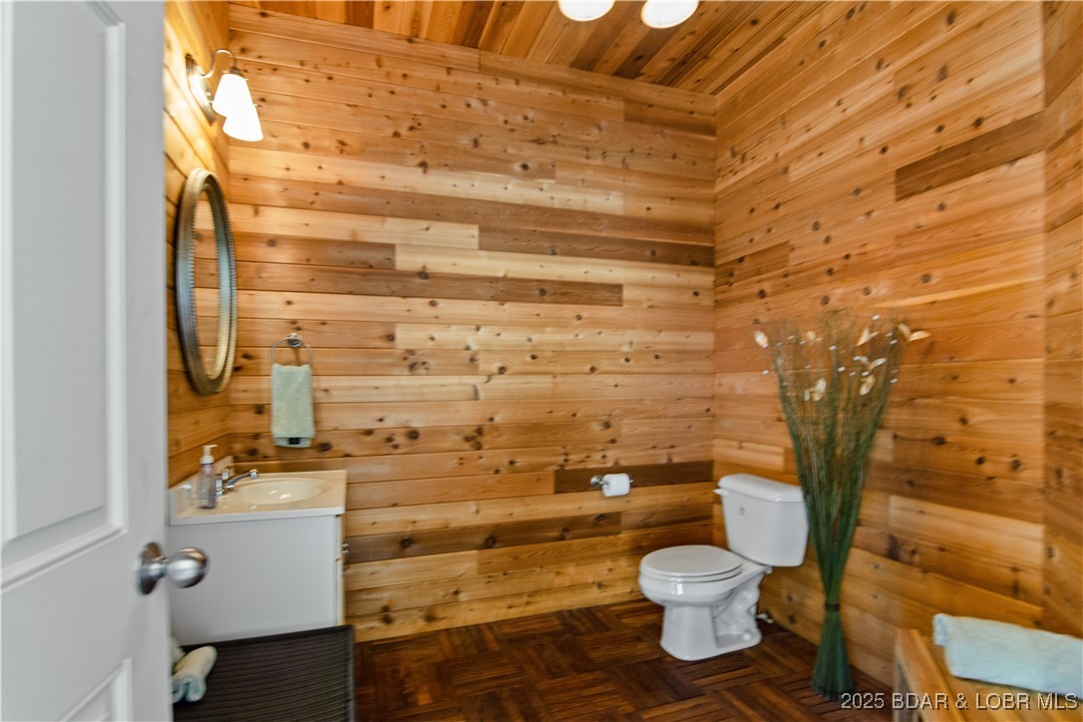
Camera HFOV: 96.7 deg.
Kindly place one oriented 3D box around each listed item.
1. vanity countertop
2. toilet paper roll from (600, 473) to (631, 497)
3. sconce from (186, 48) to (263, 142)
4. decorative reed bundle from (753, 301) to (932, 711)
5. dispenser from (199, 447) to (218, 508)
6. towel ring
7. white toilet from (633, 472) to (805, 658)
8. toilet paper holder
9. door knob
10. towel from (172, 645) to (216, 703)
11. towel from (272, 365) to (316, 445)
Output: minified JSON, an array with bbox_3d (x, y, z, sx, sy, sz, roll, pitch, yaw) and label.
[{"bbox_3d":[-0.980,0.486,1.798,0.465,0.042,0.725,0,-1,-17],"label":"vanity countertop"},{"bbox_3d":[0.389,0.642,2.497,0.102,0.110,0.110,0,-1,-17],"label":"toilet paper roll"},{"bbox_3d":[-1.081,-0.902,1.672,0.182,0.200,0.325,0,-1,-17],"label":"sconce"},{"bbox_3d":[1.129,0.535,1.825,0.530,1.430,0.640,0,-1,-17],"label":"decorative reed bundle"},{"bbox_3d":[-1.050,0.366,1.515,0.062,0.200,0.052,0,-1,-17],"label":"dispenser"},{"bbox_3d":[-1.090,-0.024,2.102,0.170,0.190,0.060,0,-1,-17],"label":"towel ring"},{"bbox_3d":[0.791,0.927,2.165,0.755,0.707,0.435,0,-1,-17],"label":"white toilet"},{"bbox_3d":[0.375,0.634,2.509,0.215,0.060,0.085,0,-1,-17],"label":"toilet paper holder"},{"bbox_3d":[-0.463,0.265,0.613,0.064,0.066,0.066,0,-1,-14],"label":"door knob"},{"bbox_3d":[-0.867,0.746,1.165,0.120,0.085,0.190,0,-1,-17],"label":"towel"},{"bbox_3d":[-1.083,0.192,2.097,0.178,0.365,0.055,0,-1,-17],"label":"towel"}]

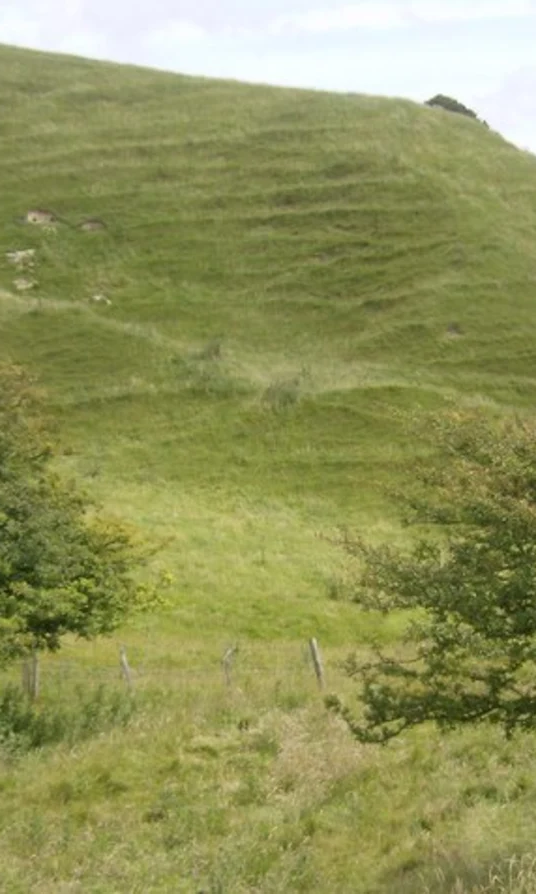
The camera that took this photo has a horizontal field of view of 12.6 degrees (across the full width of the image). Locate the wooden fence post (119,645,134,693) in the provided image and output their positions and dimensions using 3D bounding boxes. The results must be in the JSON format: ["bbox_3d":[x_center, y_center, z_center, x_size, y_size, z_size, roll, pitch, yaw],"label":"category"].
[{"bbox_3d":[-3.199,5.055,55.000,0.120,1.130,0.120,-12,2,0],"label":"wooden fence post"}]

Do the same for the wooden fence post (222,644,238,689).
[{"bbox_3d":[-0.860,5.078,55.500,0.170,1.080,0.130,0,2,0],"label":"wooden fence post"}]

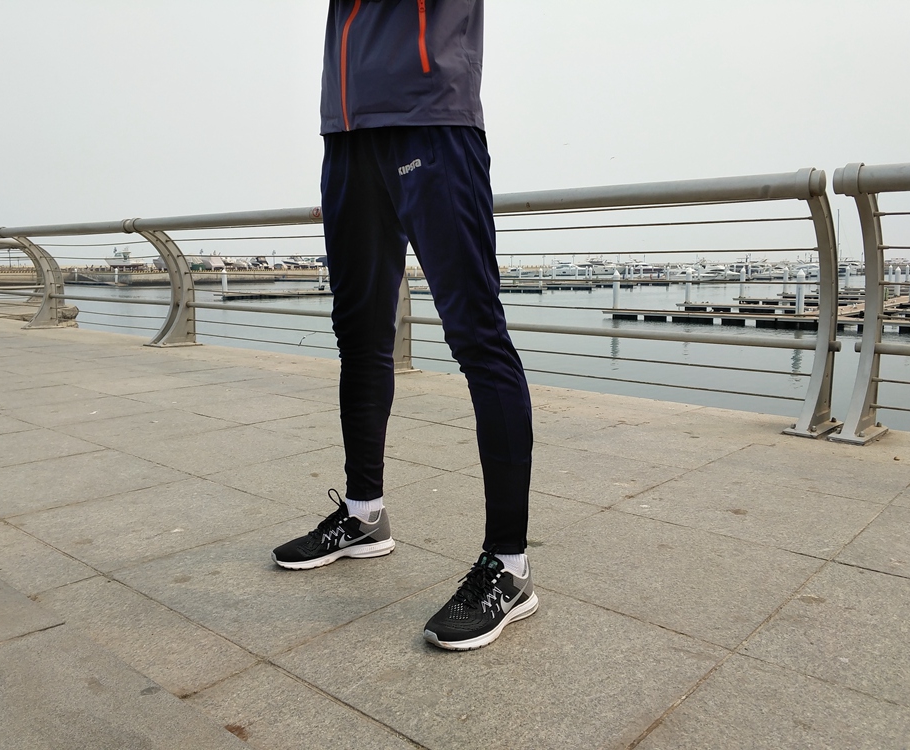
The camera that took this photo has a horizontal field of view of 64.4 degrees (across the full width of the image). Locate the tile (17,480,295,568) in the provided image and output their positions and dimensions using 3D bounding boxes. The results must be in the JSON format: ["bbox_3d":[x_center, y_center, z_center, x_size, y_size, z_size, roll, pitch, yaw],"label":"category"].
[{"bbox_3d":[-0.867,0.428,2.111,0.605,0.030,0.600,8,11,41],"label":"tile"}]

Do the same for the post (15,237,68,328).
[{"bbox_3d":[-4.869,-1.075,8.425,0.140,1.040,0.460,8,11,41],"label":"post"}]

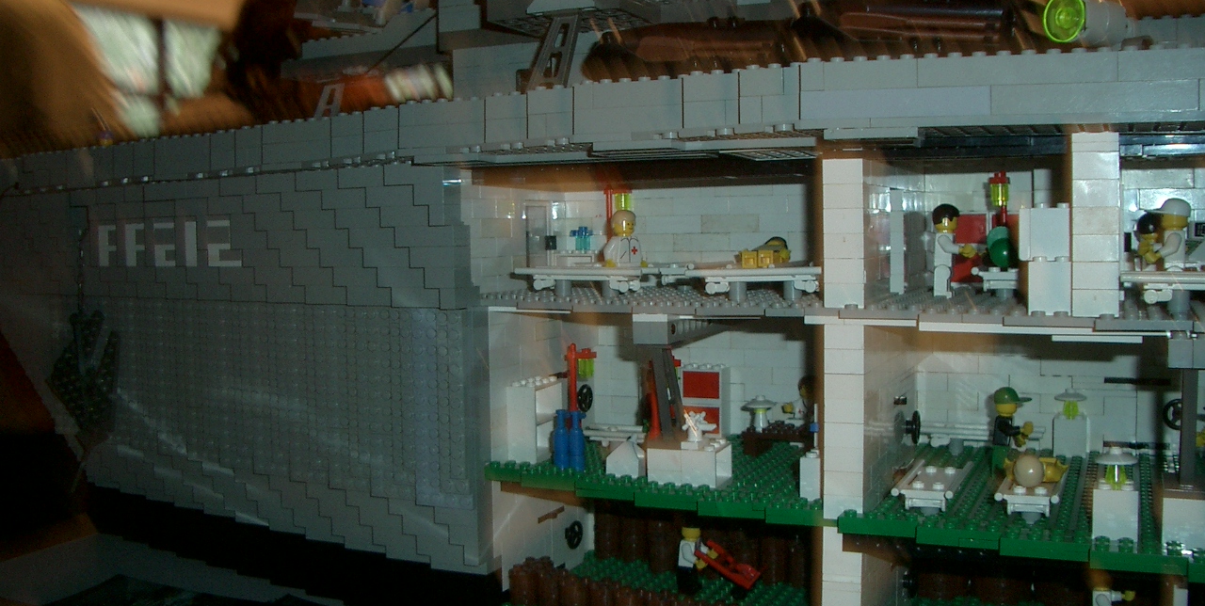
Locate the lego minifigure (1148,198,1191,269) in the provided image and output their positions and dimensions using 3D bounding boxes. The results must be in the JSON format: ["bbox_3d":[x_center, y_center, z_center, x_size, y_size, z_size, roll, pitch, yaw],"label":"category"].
[{"bbox_3d":[0.215,-0.019,0.462,0.017,0.040,0.022,1,4,24],"label":"lego minifigure"}]

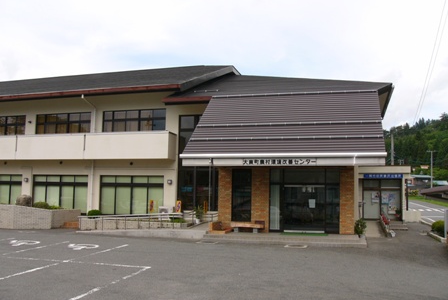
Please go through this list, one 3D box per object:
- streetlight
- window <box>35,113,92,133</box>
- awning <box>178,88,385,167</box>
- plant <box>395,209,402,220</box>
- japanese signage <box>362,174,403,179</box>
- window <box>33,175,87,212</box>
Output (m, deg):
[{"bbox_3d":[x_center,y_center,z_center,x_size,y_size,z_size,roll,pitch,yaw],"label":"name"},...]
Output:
[{"bbox_3d":[33.440,3.500,74.737,1.200,6.700,0.400,-1,-5,16],"label":"streetlight"},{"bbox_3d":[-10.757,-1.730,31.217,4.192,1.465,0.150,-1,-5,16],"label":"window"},{"bbox_3d":[3.124,-1.207,23.381,9.250,4.327,5.200,-1,-5,16],"label":"awning"},{"bbox_3d":[11.349,4.195,30.300,0.520,0.780,0.500,-1,-6,16],"label":"plant"},{"bbox_3d":[9.913,1.655,29.051,2.351,0.293,0.100,-1,-5,16],"label":"japanese signage"},{"bbox_3d":[-9.731,2.619,27.638,3.840,2.270,0.150,-1,-6,16],"label":"window"}]

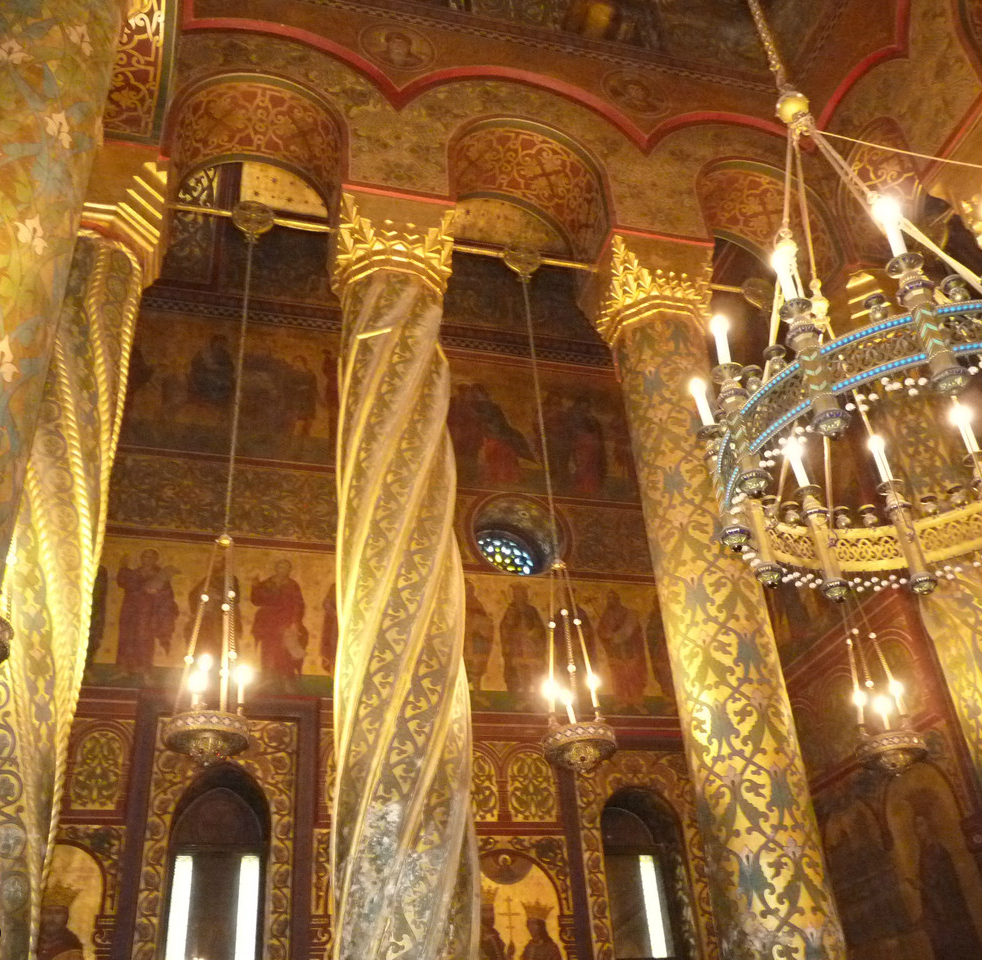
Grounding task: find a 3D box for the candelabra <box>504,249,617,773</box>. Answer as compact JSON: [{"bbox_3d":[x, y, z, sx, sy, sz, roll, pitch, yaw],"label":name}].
[{"bbox_3d":[0.393,-0.080,6.878,0.426,4.197,0.426,5,-34,-15],"label":"candelabra"}]

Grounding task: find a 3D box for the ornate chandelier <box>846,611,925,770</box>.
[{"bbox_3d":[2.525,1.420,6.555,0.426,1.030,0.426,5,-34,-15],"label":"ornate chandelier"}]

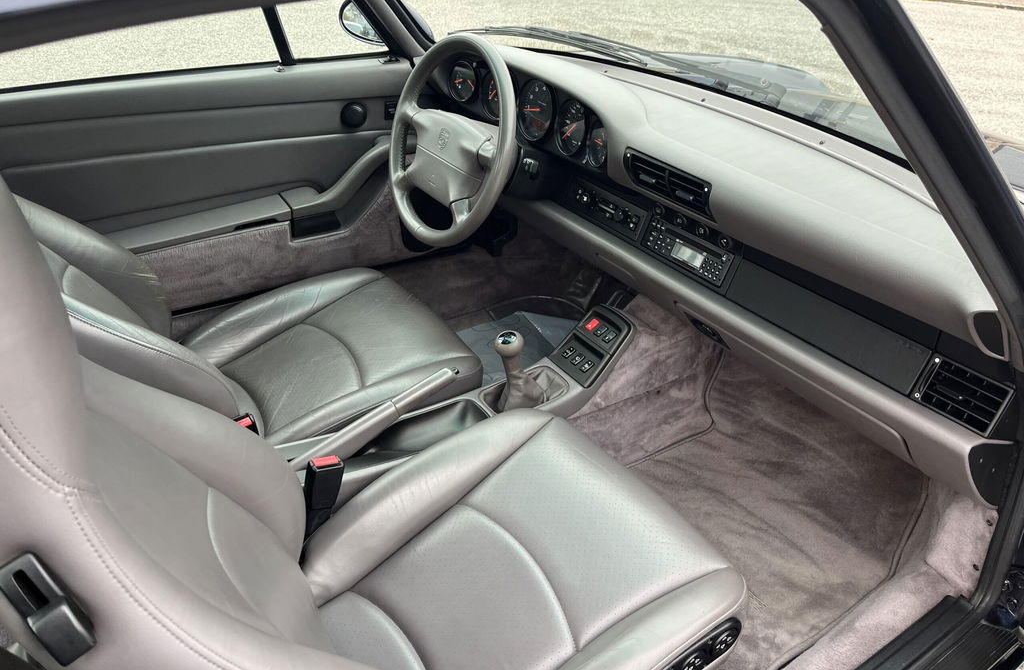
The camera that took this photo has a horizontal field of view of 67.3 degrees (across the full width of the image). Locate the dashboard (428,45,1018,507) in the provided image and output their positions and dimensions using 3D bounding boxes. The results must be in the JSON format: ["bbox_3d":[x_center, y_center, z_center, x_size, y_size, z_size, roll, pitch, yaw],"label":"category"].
[{"bbox_3d":[0.359,-0.212,1.393,0.440,0.460,1.210,-18,38,-30],"label":"dashboard"}]

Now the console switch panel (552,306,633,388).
[{"bbox_3d":[0.146,0.019,1.359,0.134,0.030,0.102,-49,47,-4],"label":"console switch panel"}]

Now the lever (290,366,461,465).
[{"bbox_3d":[-0.209,0.132,1.183,0.315,0.065,0.042,-29,43,-22],"label":"lever"}]

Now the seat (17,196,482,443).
[{"bbox_3d":[-0.523,-0.120,1.214,0.920,0.920,0.530,-18,38,-30],"label":"seat"}]

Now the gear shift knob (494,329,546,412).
[{"bbox_3d":[0.005,0.054,1.283,0.095,0.165,0.080,-18,38,-30],"label":"gear shift knob"}]

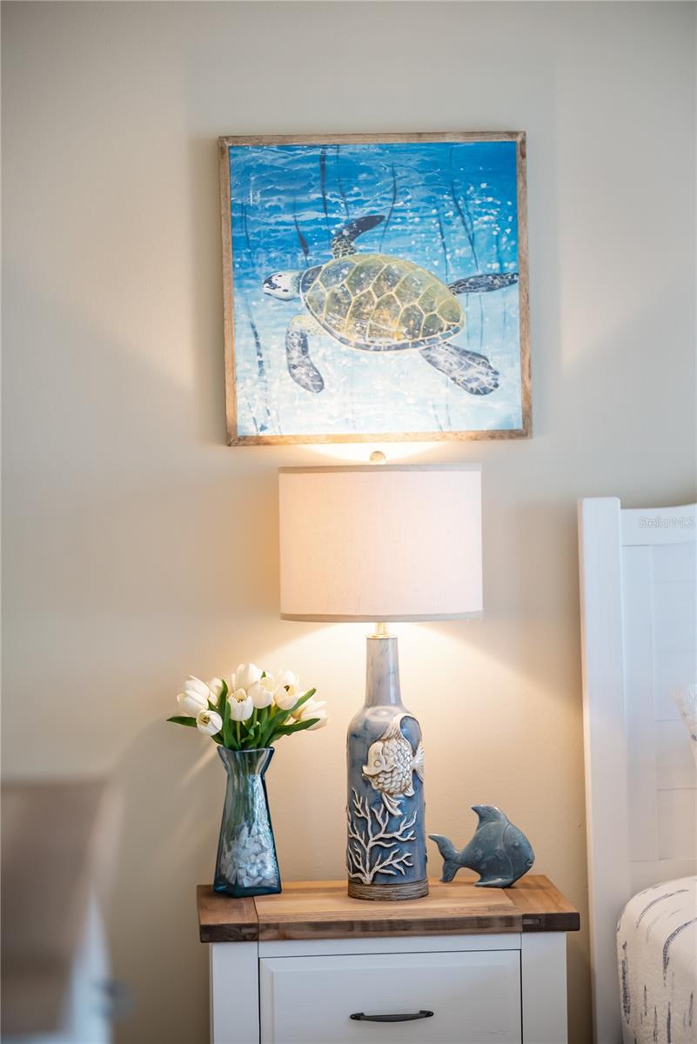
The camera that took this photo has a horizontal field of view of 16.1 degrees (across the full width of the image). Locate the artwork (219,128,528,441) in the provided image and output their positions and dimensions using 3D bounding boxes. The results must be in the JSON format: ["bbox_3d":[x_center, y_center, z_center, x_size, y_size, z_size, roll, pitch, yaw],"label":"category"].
[{"bbox_3d":[0.052,-0.455,4.827,0.599,0.599,0.030,-1,2,-4],"label":"artwork"}]

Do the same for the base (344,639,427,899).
[{"bbox_3d":[0.069,0.460,4.662,0.152,0.488,0.152,-1,2,-4],"label":"base"}]

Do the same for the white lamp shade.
[{"bbox_3d":[0.061,0.035,4.649,0.382,0.285,0.382,-1,2,-4],"label":"white lamp shade"}]

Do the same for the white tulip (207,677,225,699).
[{"bbox_3d":[-0.255,0.327,4.761,0.042,0.058,0.042,-9,0,0],"label":"white tulip"}]

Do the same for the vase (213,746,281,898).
[{"bbox_3d":[-0.197,0.580,4.800,0.097,0.282,0.097,-2,1,-26],"label":"vase"}]

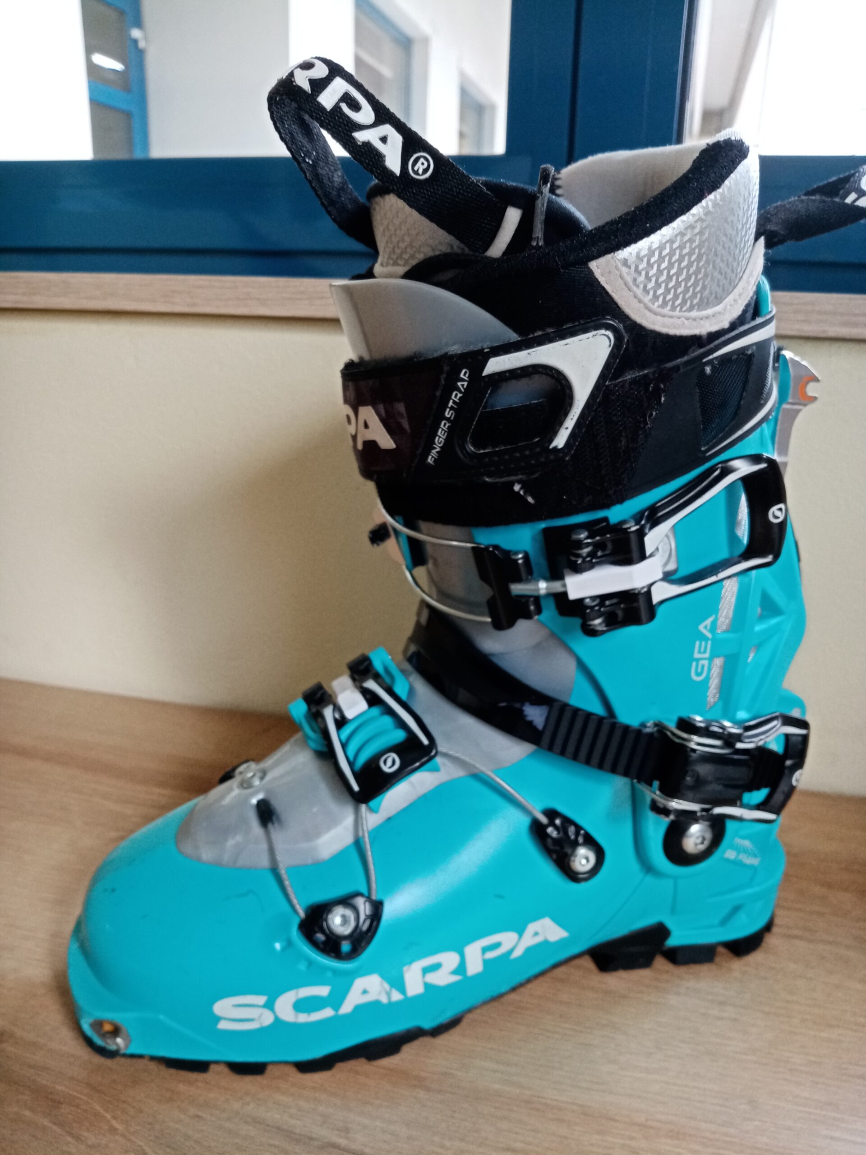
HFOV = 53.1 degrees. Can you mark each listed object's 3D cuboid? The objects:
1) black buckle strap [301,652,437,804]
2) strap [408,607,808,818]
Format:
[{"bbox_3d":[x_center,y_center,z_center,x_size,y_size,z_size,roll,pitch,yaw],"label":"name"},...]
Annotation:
[{"bbox_3d":[-0.021,0.049,0.281,0.037,0.019,0.043,-33,56,-1],"label":"black buckle strap"},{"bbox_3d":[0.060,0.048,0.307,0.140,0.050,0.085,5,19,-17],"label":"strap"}]

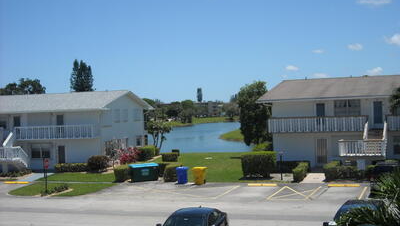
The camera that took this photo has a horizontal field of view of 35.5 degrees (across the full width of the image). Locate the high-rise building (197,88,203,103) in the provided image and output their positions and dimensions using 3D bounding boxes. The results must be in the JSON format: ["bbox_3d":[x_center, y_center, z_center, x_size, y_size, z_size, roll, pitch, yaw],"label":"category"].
[{"bbox_3d":[-0.288,-9.615,600.000,6.000,30.000,6.000,-2,0,17],"label":"high-rise building"}]

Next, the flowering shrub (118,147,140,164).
[{"bbox_3d":[-6.270,3.798,55.500,1.850,1.450,1.600,-2,0,17],"label":"flowering shrub"}]

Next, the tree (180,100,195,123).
[{"bbox_3d":[-5.625,-0.519,270.000,5.800,10.200,5.800,-2,0,17],"label":"tree"}]

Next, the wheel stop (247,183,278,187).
[{"bbox_3d":[3.824,4.450,38.300,1.830,0.140,0.190,-2,0,17],"label":"wheel stop"}]

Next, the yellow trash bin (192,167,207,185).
[{"bbox_3d":[0.013,3.974,39.300,0.850,1.130,0.700,-2,0,-44],"label":"yellow trash bin"}]

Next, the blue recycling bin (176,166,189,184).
[{"bbox_3d":[-1.098,3.916,39.600,0.730,1.100,0.630,-2,0,-41],"label":"blue recycling bin"}]

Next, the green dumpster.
[{"bbox_3d":[-3.727,4.049,41.900,1.850,1.220,1.100,-2,0,-18],"label":"green dumpster"}]

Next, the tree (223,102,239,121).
[{"bbox_3d":[15.401,-0.745,310.000,8.000,9.800,7.500,-2,0,0],"label":"tree"}]

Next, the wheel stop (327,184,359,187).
[{"bbox_3d":[8.469,4.282,36.700,1.830,0.140,0.190,-2,0,17],"label":"wheel stop"}]

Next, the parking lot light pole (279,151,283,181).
[{"bbox_3d":[5.335,3.482,41.000,0.250,1.920,0.250,-2,0,17],"label":"parking lot light pole"}]

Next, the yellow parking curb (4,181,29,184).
[{"bbox_3d":[-12.557,4.776,42.700,1.880,0.140,0.200,-2,0,17],"label":"yellow parking curb"}]

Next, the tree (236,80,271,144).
[{"bbox_3d":[6.577,0.183,76.000,4.100,8.000,4.100,-2,0,17],"label":"tree"}]

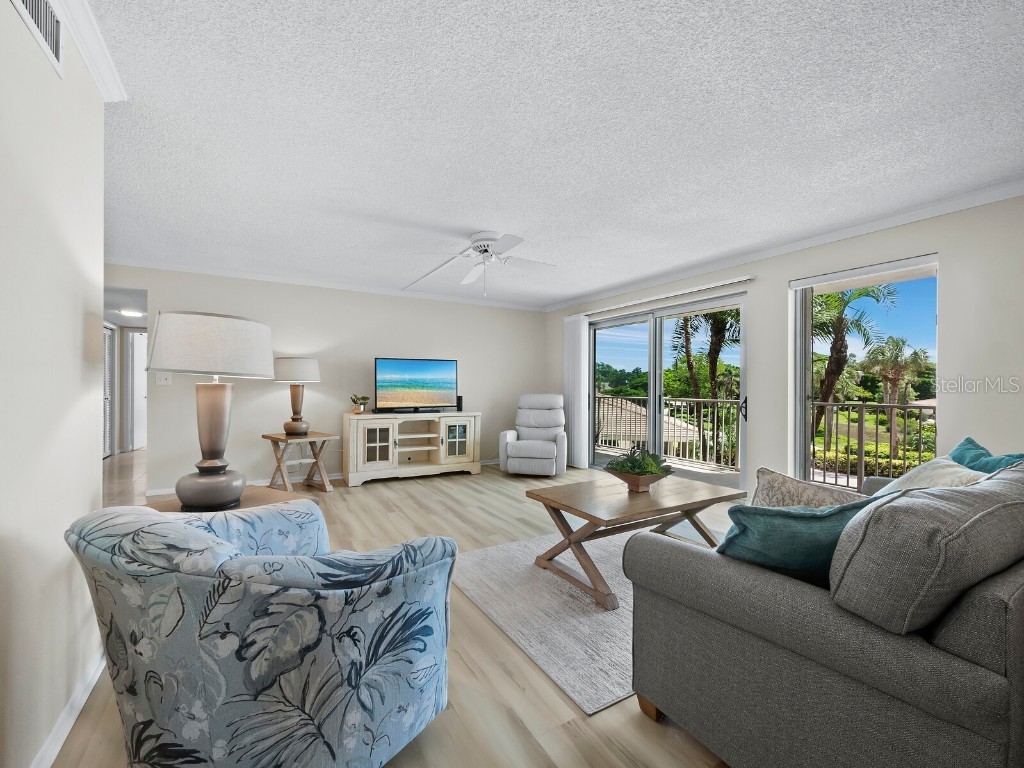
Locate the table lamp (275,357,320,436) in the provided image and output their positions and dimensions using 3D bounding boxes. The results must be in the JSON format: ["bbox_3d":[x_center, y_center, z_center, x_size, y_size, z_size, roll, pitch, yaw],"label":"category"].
[{"bbox_3d":[-2.454,0.144,4.738,0.464,0.867,0.464,0,0,-29],"label":"table lamp"}]

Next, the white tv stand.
[{"bbox_3d":[-1.254,0.786,5.353,1.651,0.820,0.487,0,0,-29],"label":"white tv stand"}]

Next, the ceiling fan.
[{"bbox_3d":[-0.225,-1.019,3.489,1.320,0.448,1.320,0,0,-29],"label":"ceiling fan"}]

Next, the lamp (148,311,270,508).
[{"bbox_3d":[-1.381,0.138,1.925,0.464,0.867,0.464,0,0,-29],"label":"lamp"}]

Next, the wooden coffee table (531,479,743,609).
[{"bbox_3d":[0.846,0.963,2.811,1.275,0.466,0.767,0,0,-30],"label":"wooden coffee table"}]

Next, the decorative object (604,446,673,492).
[{"bbox_3d":[0.872,0.583,2.841,0.328,0.295,0.328,0,0,-29],"label":"decorative object"}]

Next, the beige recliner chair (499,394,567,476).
[{"bbox_3d":[0.362,0.682,5.944,0.870,1.050,0.860,0,0,14],"label":"beige recliner chair"}]

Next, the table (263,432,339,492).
[{"bbox_3d":[-2.352,0.883,4.614,0.699,0.610,0.541,0,0,41],"label":"table"}]

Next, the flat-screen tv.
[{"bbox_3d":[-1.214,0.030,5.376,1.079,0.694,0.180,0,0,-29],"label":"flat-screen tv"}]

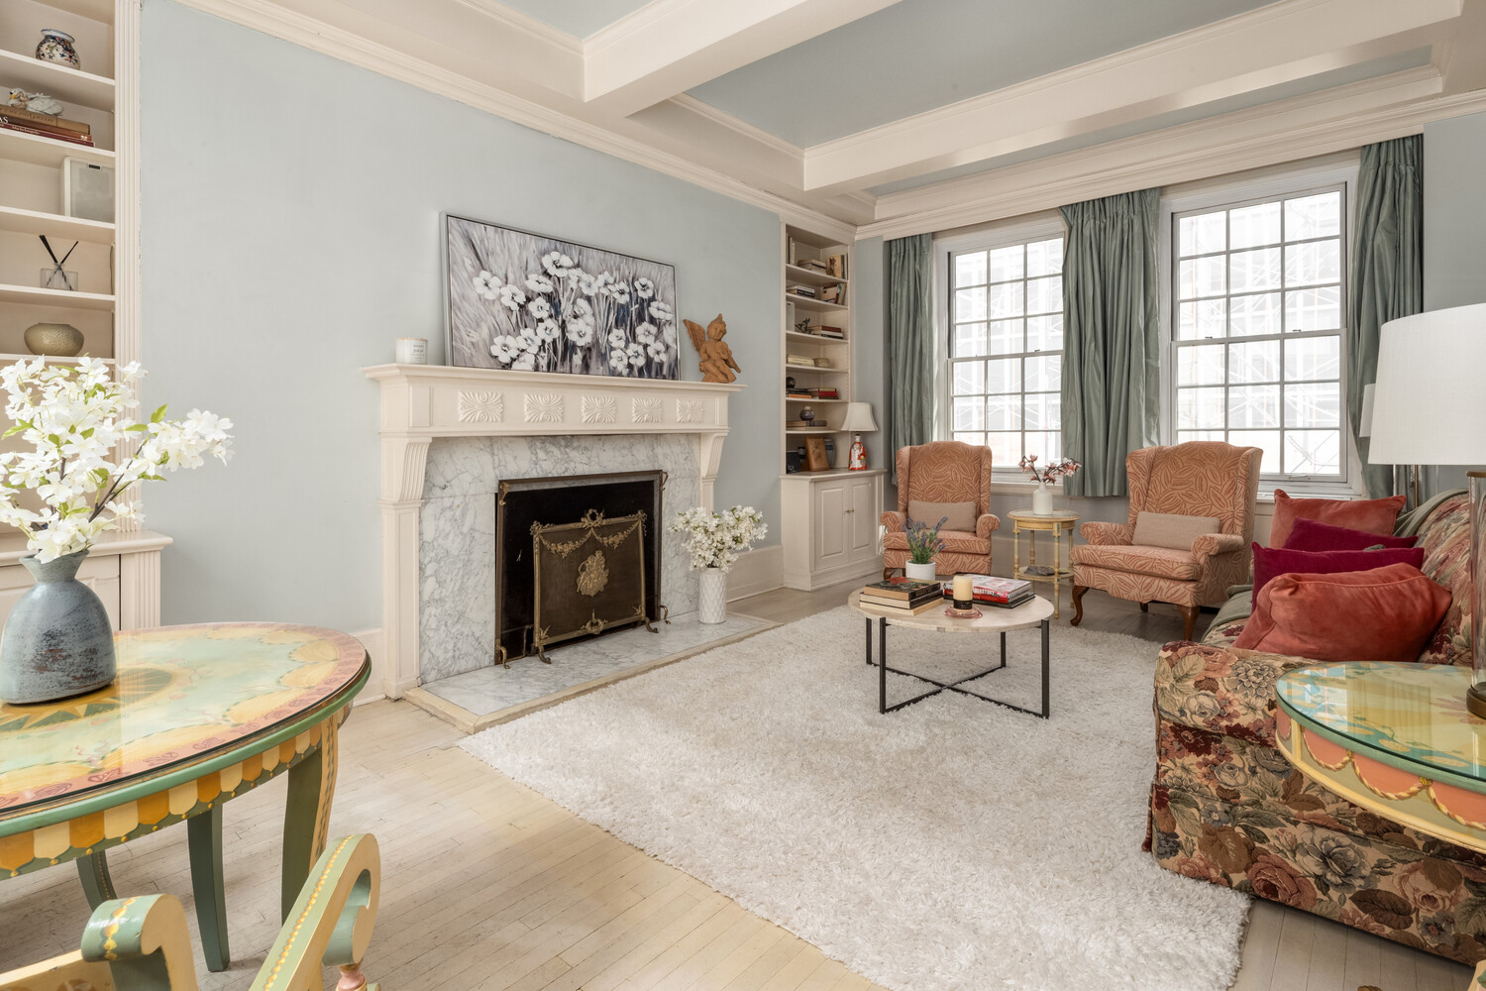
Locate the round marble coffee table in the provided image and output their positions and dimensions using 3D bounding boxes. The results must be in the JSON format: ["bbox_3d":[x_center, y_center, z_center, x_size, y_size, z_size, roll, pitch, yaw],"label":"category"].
[{"bbox_3d":[0.900,0.654,3.100,0.890,0.410,0.890,0,3,0],"label":"round marble coffee table"}]

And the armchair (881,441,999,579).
[{"bbox_3d":[1.428,0.151,5.033,0.760,1.070,0.820,1,3,20],"label":"armchair"}]

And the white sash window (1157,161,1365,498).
[{"bbox_3d":[3.213,-0.994,4.417,1.055,1.953,0.150,2,3,42],"label":"white sash window"}]

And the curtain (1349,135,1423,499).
[{"bbox_3d":[3.662,-0.970,4.000,0.310,2.080,0.140,2,4,37],"label":"curtain"}]

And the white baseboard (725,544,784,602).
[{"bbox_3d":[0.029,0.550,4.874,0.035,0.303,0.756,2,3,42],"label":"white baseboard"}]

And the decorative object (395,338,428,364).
[{"bbox_3d":[-1.454,-0.618,3.071,0.122,0.130,0.122,2,4,42],"label":"decorative object"}]

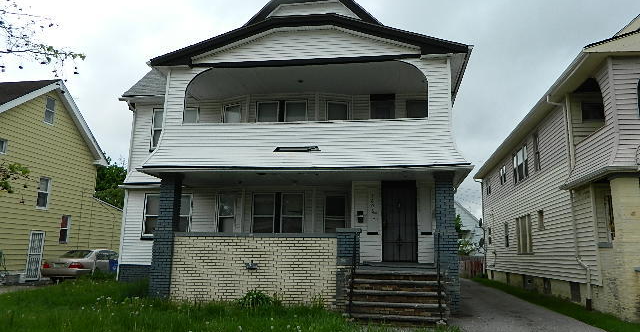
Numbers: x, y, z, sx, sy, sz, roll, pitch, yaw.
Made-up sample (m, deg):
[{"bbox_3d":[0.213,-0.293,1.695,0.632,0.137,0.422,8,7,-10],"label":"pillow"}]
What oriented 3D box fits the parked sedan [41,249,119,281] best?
[{"bbox_3d":[-10.093,4.499,20.948,1.790,1.430,4.750,0,-11,9],"label":"parked sedan"}]

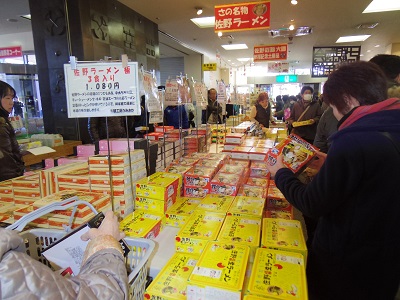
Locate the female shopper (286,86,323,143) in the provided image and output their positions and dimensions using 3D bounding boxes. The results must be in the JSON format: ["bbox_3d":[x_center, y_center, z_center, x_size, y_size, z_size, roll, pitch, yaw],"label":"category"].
[{"bbox_3d":[1.555,-0.145,3.980,0.500,1.570,0.360,4,11,19],"label":"female shopper"}]

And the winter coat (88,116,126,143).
[{"bbox_3d":[-1.134,-0.230,3.260,0.500,0.680,0.320,-6,12,-27],"label":"winter coat"}]

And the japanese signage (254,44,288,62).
[{"bbox_3d":[1.506,-2.040,5.600,0.680,0.315,0.020,0,11,15],"label":"japanese signage"}]

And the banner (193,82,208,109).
[{"bbox_3d":[0.006,-0.670,3.300,0.200,0.310,0.020,1,11,3],"label":"banner"}]

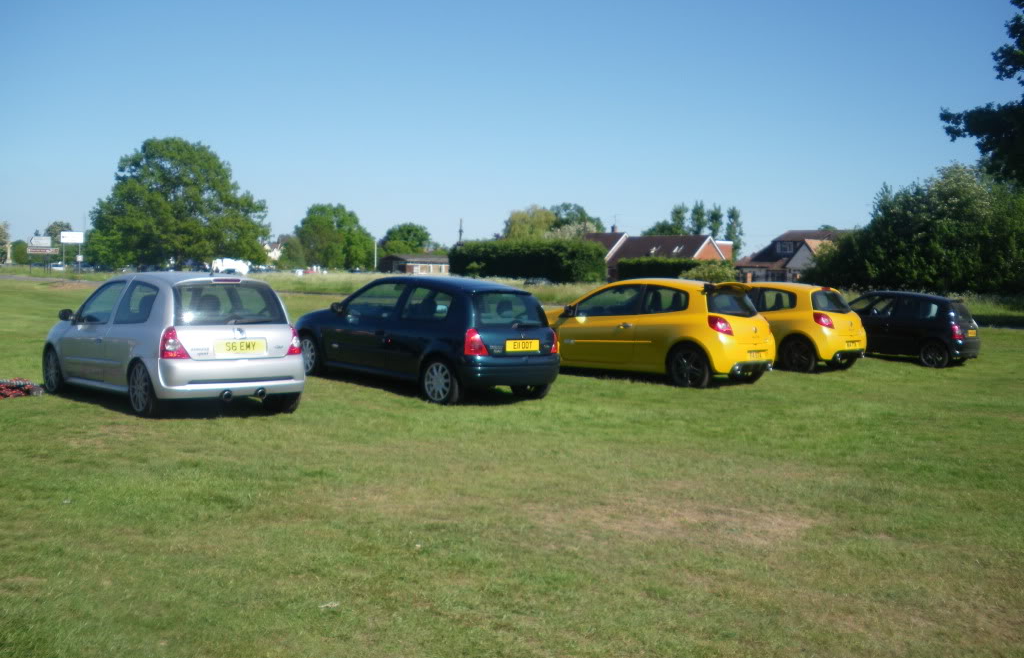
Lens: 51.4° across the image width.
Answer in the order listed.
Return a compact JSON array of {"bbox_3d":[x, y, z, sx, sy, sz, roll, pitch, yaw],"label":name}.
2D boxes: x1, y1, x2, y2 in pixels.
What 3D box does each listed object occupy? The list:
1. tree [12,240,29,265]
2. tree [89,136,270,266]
[{"bbox_3d":[-80.650,-11.863,174.738,2.900,5.600,2.900,2,3,0],"label":"tree"},{"bbox_3d":[-39.316,-14.397,125.452,21.130,16.190,20.070,1,3,0],"label":"tree"}]

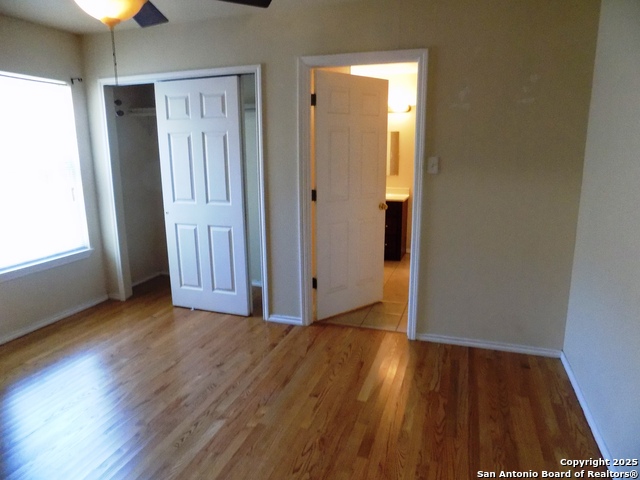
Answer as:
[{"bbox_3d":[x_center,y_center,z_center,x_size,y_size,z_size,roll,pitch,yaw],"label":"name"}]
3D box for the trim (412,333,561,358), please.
[{"bbox_3d":[1.224,0.776,3.138,0.995,0.060,0.018,4,12,18],"label":"trim"}]

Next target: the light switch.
[{"bbox_3d":[0.805,-0.526,3.013,0.070,0.116,0.012,4,12,18],"label":"light switch"}]

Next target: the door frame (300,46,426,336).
[{"bbox_3d":[0.308,-0.297,3.276,0.940,2.120,0.120,4,12,18],"label":"door frame"}]

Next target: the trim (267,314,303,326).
[{"bbox_3d":[-0.293,0.682,3.643,0.318,0.060,0.018,4,12,18],"label":"trim"}]

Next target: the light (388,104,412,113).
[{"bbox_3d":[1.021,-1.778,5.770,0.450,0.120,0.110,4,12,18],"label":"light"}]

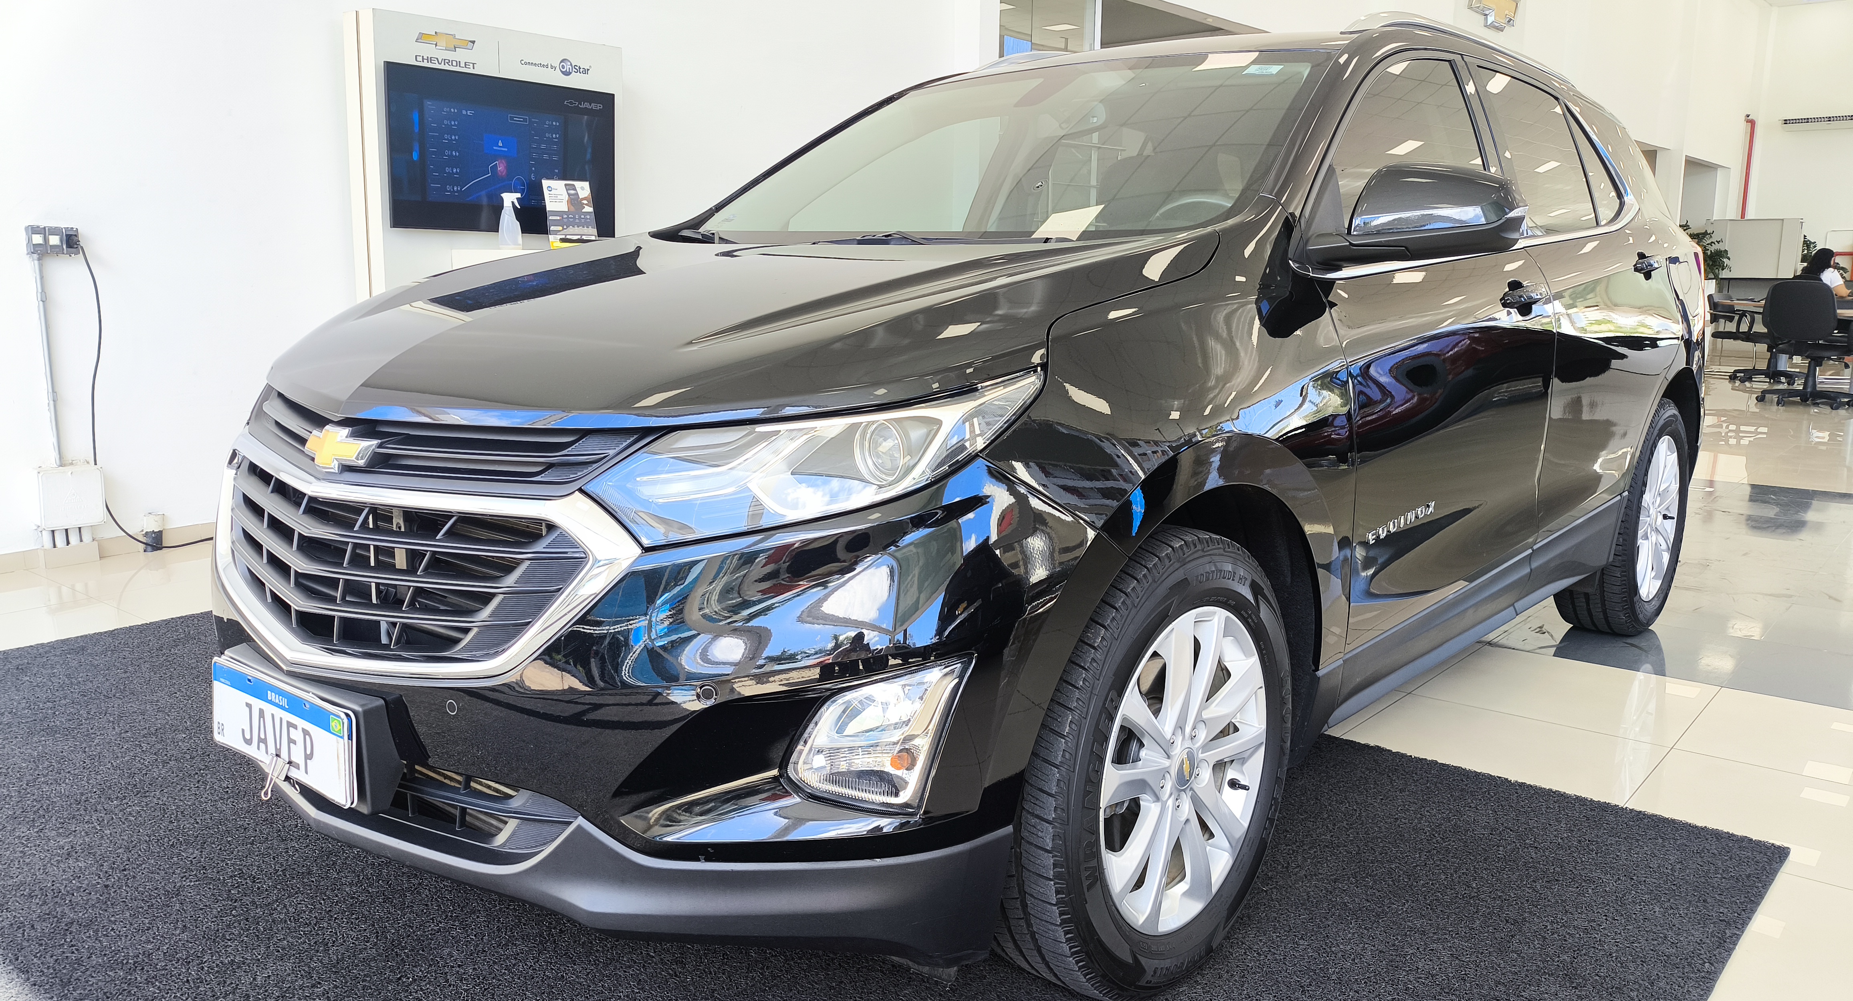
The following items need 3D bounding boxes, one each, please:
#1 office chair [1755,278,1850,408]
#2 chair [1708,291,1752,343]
[{"bbox_3d":[7.283,-1.314,11.050,0.640,0.990,0.640,-8,12,-39],"label":"office chair"},{"bbox_3d":[8.201,-1.670,13.200,0.640,0.950,0.620,8,12,39],"label":"chair"}]

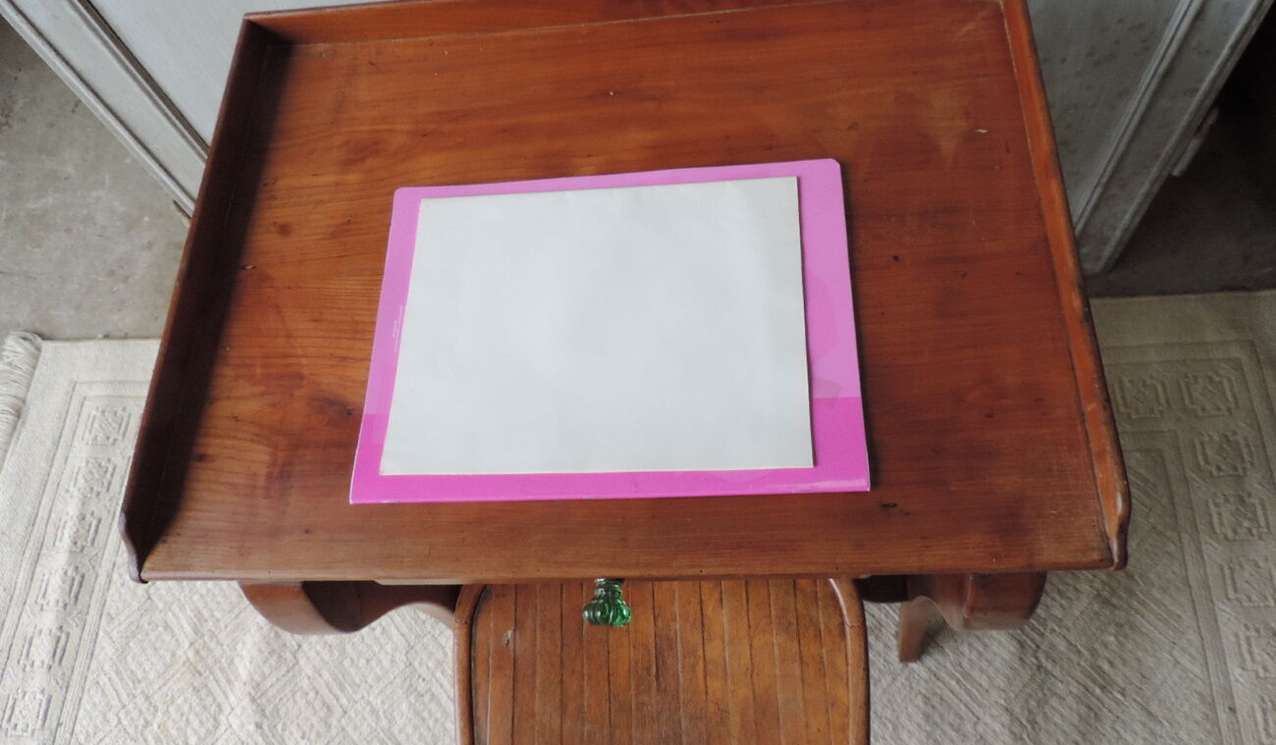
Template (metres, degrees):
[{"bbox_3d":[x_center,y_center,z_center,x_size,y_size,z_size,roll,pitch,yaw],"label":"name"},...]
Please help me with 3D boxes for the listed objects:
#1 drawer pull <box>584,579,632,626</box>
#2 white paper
[{"bbox_3d":[-0.019,0.148,0.583,0.033,0.033,0.037,-2,66,8],"label":"drawer pull"},{"bbox_3d":[-0.028,-0.036,0.606,0.279,0.002,0.216,-2,66,8],"label":"white paper"}]

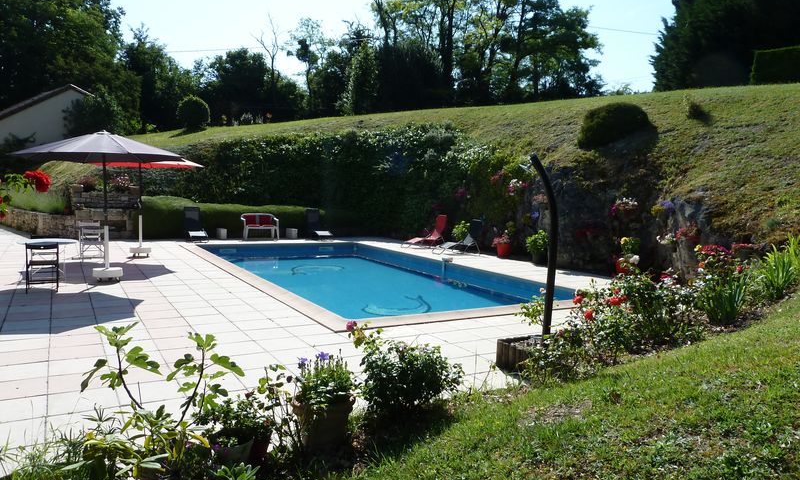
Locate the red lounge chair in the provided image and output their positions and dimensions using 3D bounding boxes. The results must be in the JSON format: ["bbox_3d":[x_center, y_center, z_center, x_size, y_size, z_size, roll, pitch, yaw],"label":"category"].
[{"bbox_3d":[0.761,-0.278,18.055,1.250,1.000,0.620,0,5,-18],"label":"red lounge chair"}]

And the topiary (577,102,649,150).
[{"bbox_3d":[5.801,-3.111,15.700,1.950,1.220,1.800,4,5,20],"label":"topiary"}]

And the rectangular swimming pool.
[{"bbox_3d":[-1.069,0.976,13.330,5.000,0.800,10.000,-1,6,-31],"label":"rectangular swimming pool"}]

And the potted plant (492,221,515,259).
[{"bbox_3d":[2.884,0.028,16.100,0.580,1.000,0.520,3,5,10],"label":"potted plant"}]

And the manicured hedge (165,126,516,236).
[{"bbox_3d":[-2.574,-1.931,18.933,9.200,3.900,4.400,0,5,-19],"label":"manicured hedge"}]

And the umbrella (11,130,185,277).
[{"bbox_3d":[-5.091,-0.582,9.958,2.750,2.580,2.750,-1,6,-31],"label":"umbrella"}]

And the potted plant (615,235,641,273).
[{"bbox_3d":[5.237,0.368,13.300,0.580,0.900,0.500,4,5,22],"label":"potted plant"}]

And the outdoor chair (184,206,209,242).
[{"bbox_3d":[-6.192,-0.455,17.619,0.580,0.980,1.200,-1,6,-31],"label":"outdoor chair"}]

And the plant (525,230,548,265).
[{"bbox_3d":[3.557,0.164,14.893,0.600,0.870,0.580,2,5,0],"label":"plant"}]

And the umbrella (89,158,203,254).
[{"bbox_3d":[-6.280,-0.958,13.979,3.050,2.600,3.050,-1,6,-31],"label":"umbrella"}]

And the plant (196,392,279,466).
[{"bbox_3d":[-1.033,1.186,3.744,0.500,0.460,0.460,1,5,-15],"label":"plant"}]

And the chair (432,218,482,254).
[{"bbox_3d":[1.617,-0.107,16.456,1.270,1.000,0.620,0,5,-18],"label":"chair"}]

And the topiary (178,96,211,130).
[{"bbox_3d":[-8.470,-5.217,23.700,1.400,1.450,1.400,0,5,-20],"label":"topiary"}]

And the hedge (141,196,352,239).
[{"bbox_3d":[-5.004,-0.702,19.257,6.700,1.280,1.250,-1,6,-31],"label":"hedge"}]

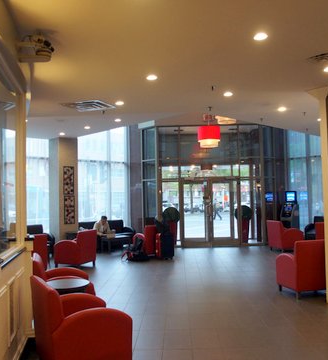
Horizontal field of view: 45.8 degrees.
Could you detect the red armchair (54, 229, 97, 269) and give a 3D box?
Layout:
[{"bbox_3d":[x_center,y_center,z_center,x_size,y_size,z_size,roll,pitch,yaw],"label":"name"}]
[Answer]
[{"bbox_3d":[-2.018,1.580,8.942,0.700,0.850,0.700,-2,-3,26],"label":"red armchair"}]

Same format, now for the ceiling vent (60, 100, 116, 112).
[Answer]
[{"bbox_3d":[-1.256,-1.228,6.460,0.640,0.050,0.600,-2,-4,21],"label":"ceiling vent"}]

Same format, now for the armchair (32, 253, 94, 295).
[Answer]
[{"bbox_3d":[-1.263,1.386,4.883,0.700,0.850,0.700,0,-3,-19],"label":"armchair"}]

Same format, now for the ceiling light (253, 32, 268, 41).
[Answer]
[{"bbox_3d":[0.961,-1.433,3.857,0.160,0.050,0.160,-1,-3,2],"label":"ceiling light"}]

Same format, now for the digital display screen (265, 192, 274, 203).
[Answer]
[{"bbox_3d":[3.614,0.599,13.300,0.350,0.360,0.100,-2,-3,14],"label":"digital display screen"}]

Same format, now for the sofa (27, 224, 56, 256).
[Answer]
[{"bbox_3d":[-3.703,1.669,10.204,0.750,0.850,1.600,-3,-3,42],"label":"sofa"}]

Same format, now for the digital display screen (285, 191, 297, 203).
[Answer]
[{"bbox_3d":[4.274,0.567,13.100,0.390,0.400,0.100,-3,-4,33],"label":"digital display screen"}]

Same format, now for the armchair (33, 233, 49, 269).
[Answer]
[{"bbox_3d":[-2.958,1.565,8.180,0.700,0.850,0.700,-3,-3,42],"label":"armchair"}]

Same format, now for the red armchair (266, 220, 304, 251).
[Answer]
[{"bbox_3d":[3.342,1.549,10.675,0.700,0.850,0.700,-1,-3,-14],"label":"red armchair"}]

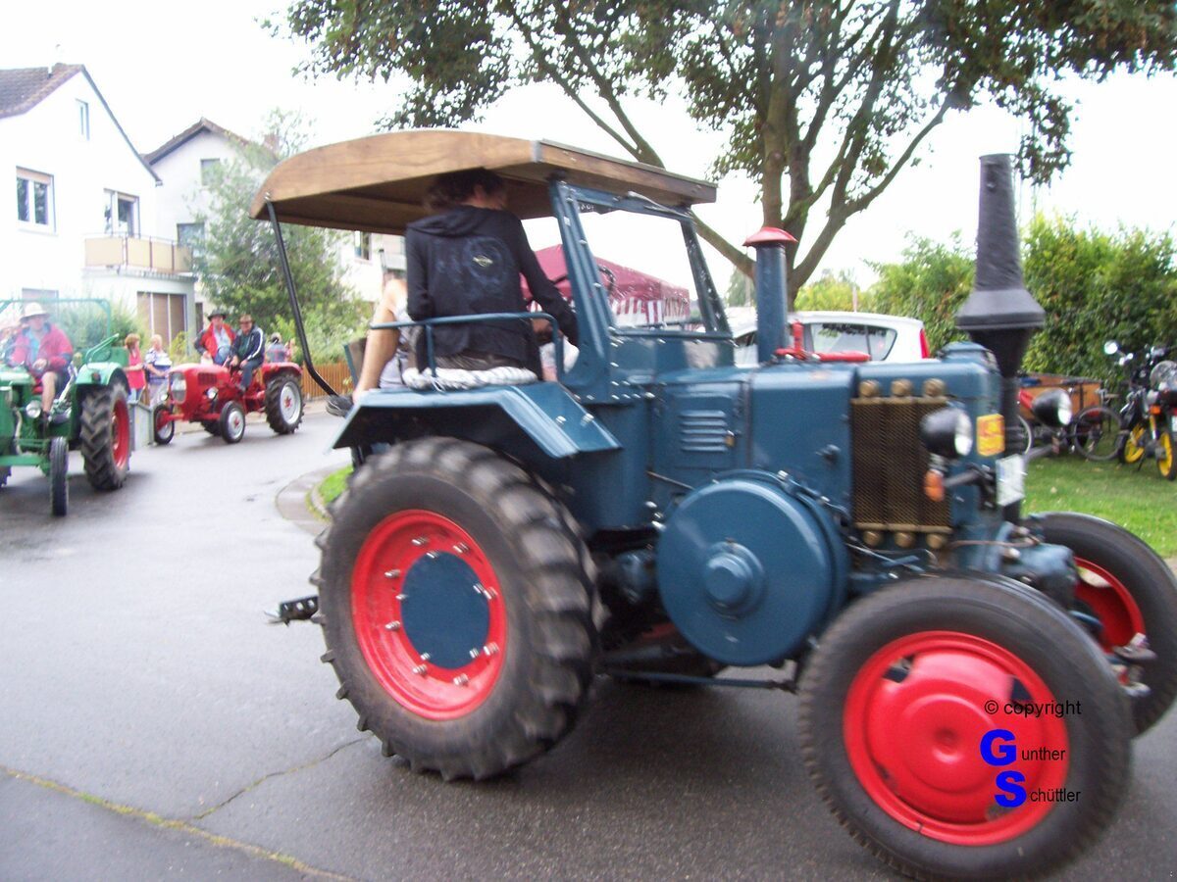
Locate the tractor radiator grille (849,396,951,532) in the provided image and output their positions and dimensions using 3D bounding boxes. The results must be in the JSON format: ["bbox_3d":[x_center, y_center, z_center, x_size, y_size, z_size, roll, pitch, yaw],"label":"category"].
[{"bbox_3d":[0.957,0.069,3.535,0.301,0.398,0.070,0,4,34],"label":"tractor radiator grille"}]

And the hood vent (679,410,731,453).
[{"bbox_3d":[0.390,-0.033,3.878,0.194,0.148,0.025,0,4,34],"label":"hood vent"}]

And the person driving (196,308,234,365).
[{"bbox_3d":[-6.554,-1.679,20.300,0.580,1.300,0.720,-1,4,13],"label":"person driving"}]

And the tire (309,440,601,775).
[{"bbox_3d":[-0.500,0.590,4.061,1.193,1.193,0.285,0,4,34],"label":"tire"}]

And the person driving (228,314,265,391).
[{"bbox_3d":[-5.884,-1.528,19.900,0.550,1.330,0.750,-1,4,13],"label":"person driving"}]

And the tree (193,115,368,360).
[{"bbox_3d":[-8.806,-5.250,33.000,5.000,8.200,5.000,-3,4,-16],"label":"tree"}]

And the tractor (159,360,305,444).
[{"bbox_3d":[-6.132,-0.748,19.800,1.550,1.400,2.750,-1,4,13],"label":"tractor"}]

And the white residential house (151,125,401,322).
[{"bbox_3d":[-13.283,-7.962,49.000,10.500,10.500,9.500,-2,3,-7],"label":"white residential house"}]

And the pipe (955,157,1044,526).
[{"bbox_3d":[1.274,-0.316,3.550,0.275,1.132,0.275,0,4,34],"label":"pipe"}]

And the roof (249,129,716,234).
[{"bbox_3d":[-0.390,-1.014,4.597,1.407,0.224,1.254,0,4,34],"label":"roof"}]

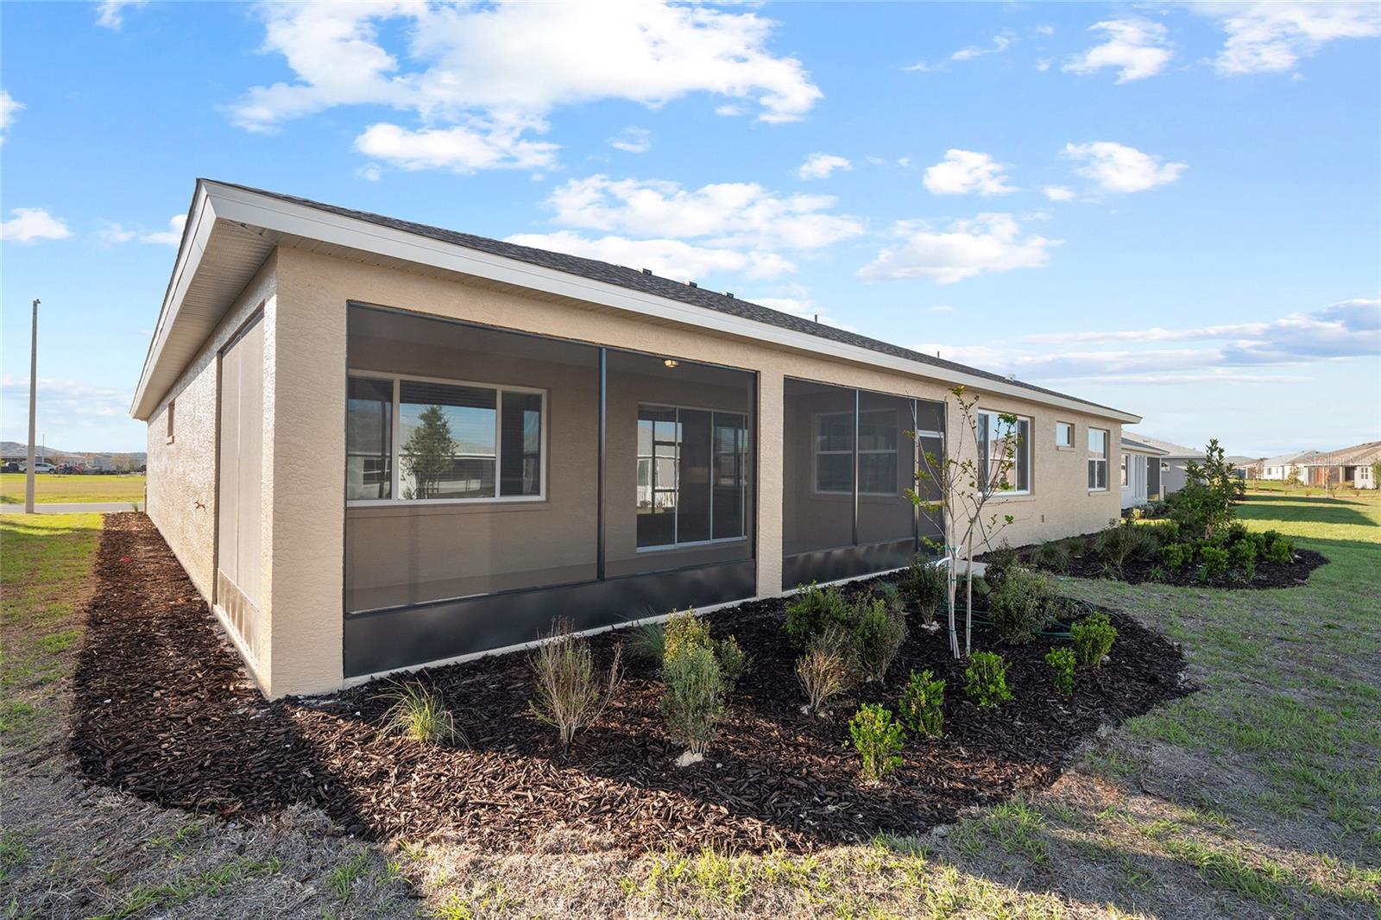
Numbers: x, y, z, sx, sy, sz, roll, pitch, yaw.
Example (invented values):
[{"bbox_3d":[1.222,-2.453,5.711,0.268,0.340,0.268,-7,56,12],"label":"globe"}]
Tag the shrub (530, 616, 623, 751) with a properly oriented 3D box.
[{"bbox_3d":[-0.616,1.203,3.324,0.500,0.675,0.450,0,-1,-11],"label":"shrub"}]

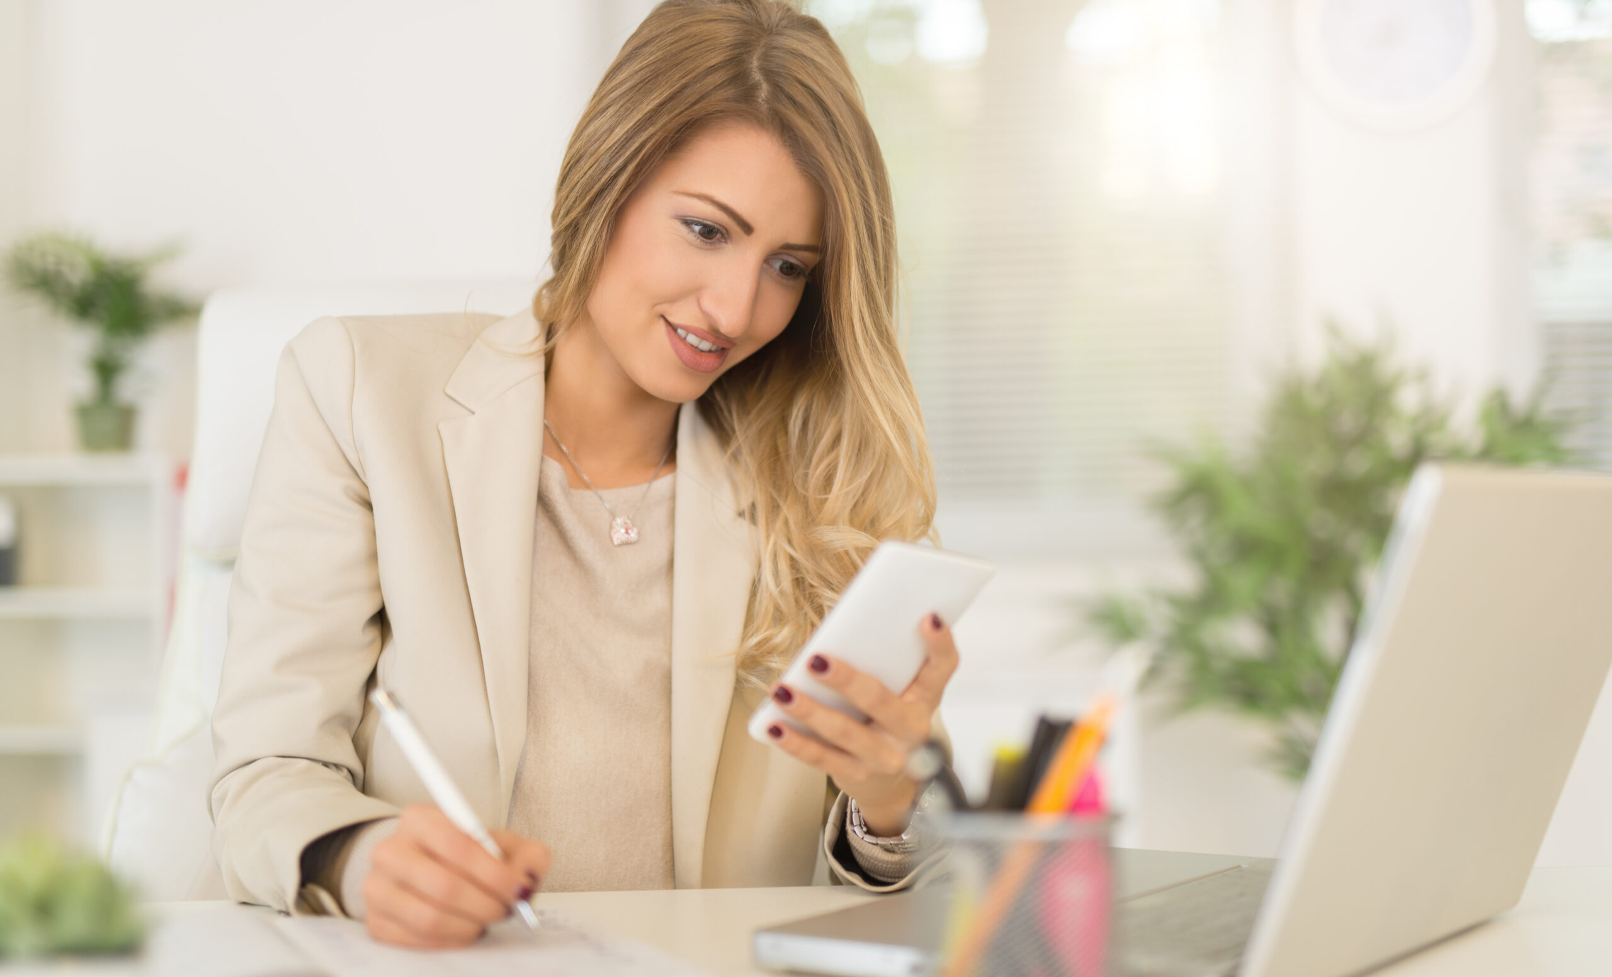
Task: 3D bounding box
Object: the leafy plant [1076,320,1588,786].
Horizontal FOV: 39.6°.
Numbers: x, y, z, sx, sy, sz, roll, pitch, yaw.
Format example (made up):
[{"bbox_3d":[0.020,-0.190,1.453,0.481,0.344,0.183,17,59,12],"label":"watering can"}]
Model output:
[{"bbox_3d":[0.711,0.399,2.942,0.640,1.199,0.620,-1,-1,0],"label":"leafy plant"}]

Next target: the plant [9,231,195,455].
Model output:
[{"bbox_3d":[-1.072,-0.218,3.406,0.285,0.326,0.270,-1,-1,0],"label":"plant"}]

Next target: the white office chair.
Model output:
[{"bbox_3d":[-0.171,0.414,1.412,0.610,1.139,0.660,-1,-1,-2],"label":"white office chair"}]

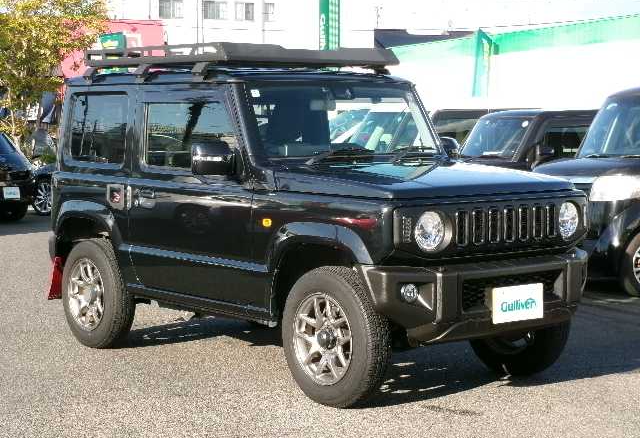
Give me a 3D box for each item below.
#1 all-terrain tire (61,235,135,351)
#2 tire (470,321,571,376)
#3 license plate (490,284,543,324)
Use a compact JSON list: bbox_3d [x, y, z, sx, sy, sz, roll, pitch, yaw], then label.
[{"bbox_3d":[-1.346,0.449,8.701,0.177,0.685,0.685,-4,5,-38],"label":"all-terrain tire"},{"bbox_3d":[1.055,0.504,7.705,0.177,0.685,0.685,-4,5,-38],"label":"tire"},{"bbox_3d":[0.940,0.402,6.826,0.333,0.167,0.015,-4,5,-38],"label":"license plate"}]

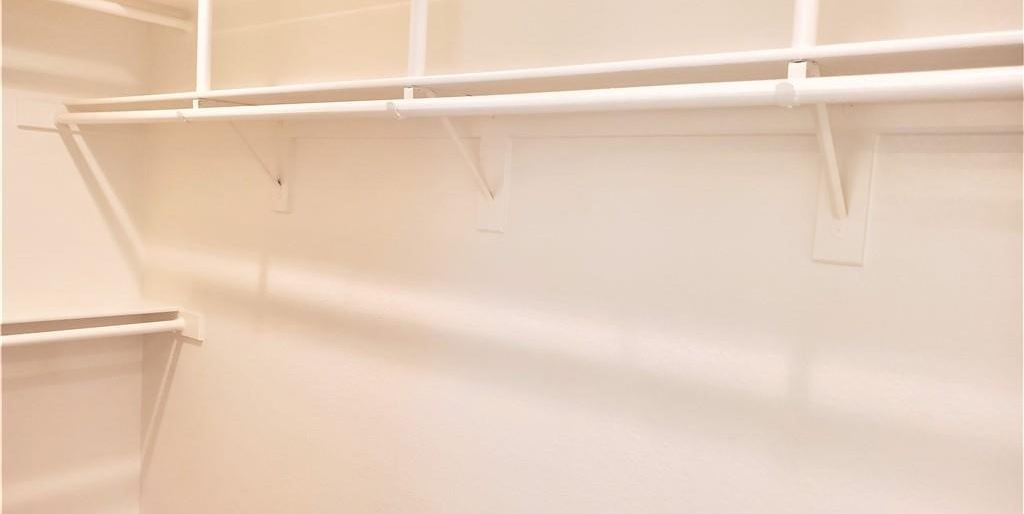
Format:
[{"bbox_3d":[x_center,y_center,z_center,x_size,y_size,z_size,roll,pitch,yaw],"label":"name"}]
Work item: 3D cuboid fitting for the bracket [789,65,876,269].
[{"bbox_3d":[0.484,-0.135,1.215,0.088,0.304,0.317,6,5,37],"label":"bracket"}]

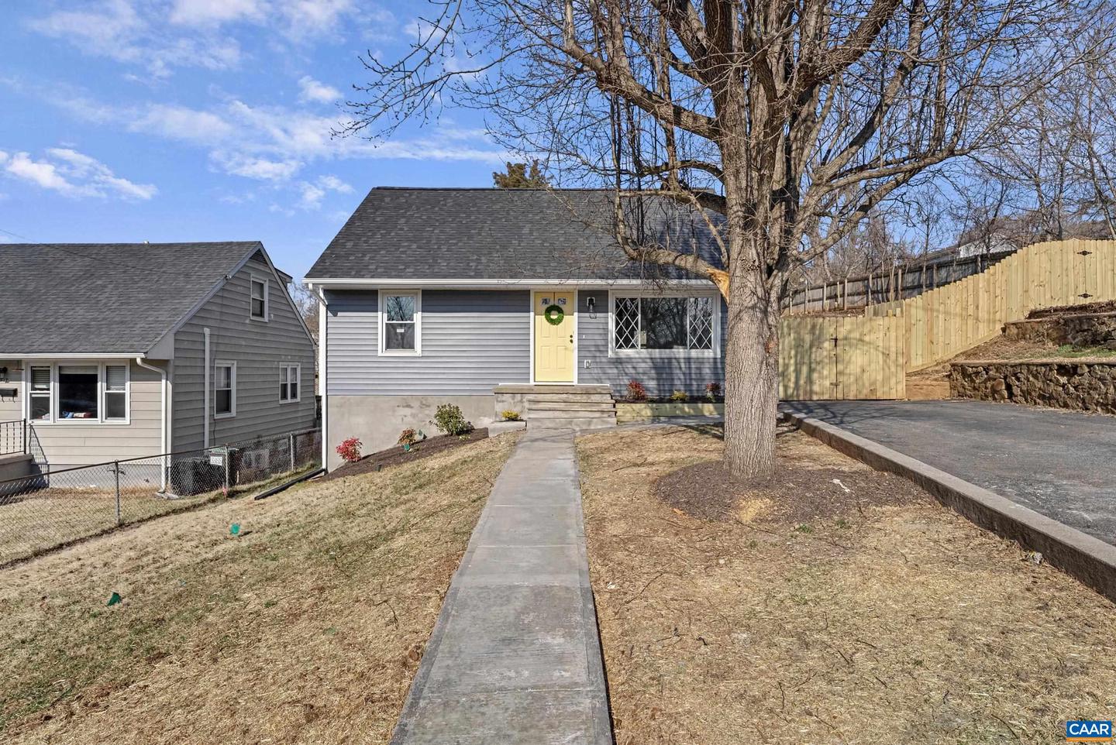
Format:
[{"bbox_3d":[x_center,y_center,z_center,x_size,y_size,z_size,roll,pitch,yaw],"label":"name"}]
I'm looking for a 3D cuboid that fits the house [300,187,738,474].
[{"bbox_3d":[-0.410,-1.660,16.750,10.350,7.750,9.500,0,0,-1],"label":"house"}]

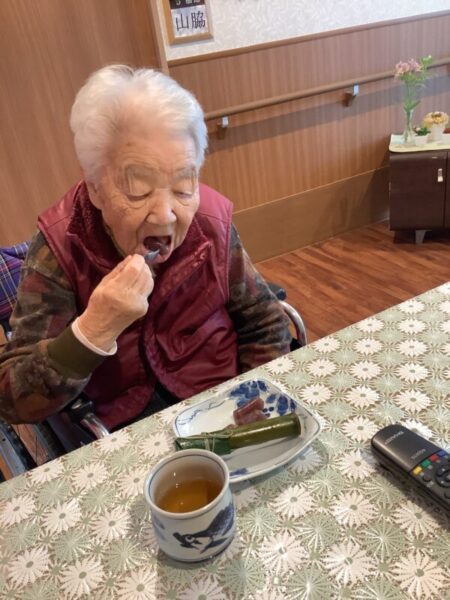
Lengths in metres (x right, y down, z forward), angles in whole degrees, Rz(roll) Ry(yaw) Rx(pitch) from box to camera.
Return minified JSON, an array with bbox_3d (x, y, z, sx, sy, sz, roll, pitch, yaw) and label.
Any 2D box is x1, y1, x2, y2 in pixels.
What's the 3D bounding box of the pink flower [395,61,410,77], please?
[{"bbox_3d":[0.827,-1.079,2.508,0.066,0.063,0.061,5,29,25],"label":"pink flower"}]

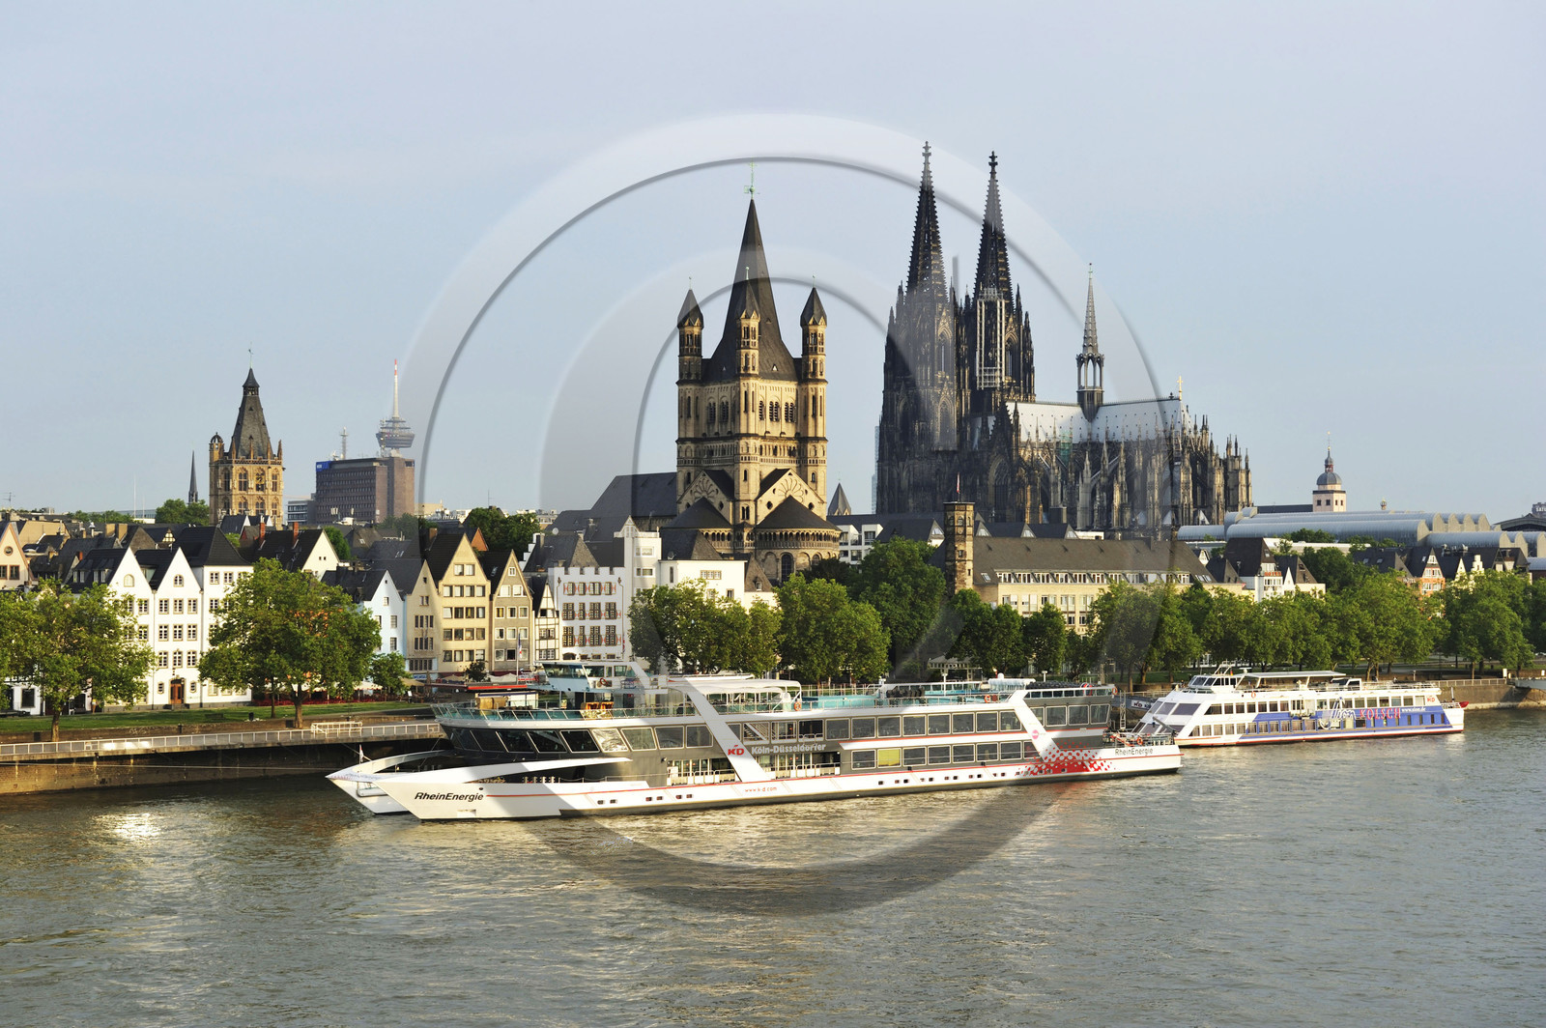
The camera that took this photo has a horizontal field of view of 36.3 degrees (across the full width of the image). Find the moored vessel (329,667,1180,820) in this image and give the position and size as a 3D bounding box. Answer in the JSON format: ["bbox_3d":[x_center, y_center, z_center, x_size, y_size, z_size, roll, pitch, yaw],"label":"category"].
[{"bbox_3d":[1.391,20.474,227.498,90.500,12.800,15.000,1,-2,-32],"label":"moored vessel"}]

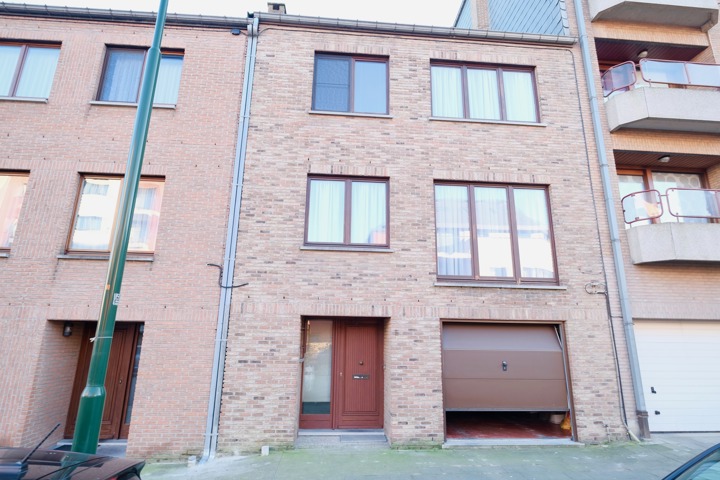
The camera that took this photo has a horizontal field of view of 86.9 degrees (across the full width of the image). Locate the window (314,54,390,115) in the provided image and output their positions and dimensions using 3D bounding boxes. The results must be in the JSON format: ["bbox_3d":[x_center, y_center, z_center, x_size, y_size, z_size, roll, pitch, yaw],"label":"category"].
[{"bbox_3d":[-0.183,-3.236,7.945,1.564,1.350,0.110,2,-14,-4],"label":"window"}]

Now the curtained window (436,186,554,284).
[{"bbox_3d":[2.594,-0.136,7.389,2.349,2.020,0.110,2,-14,-4],"label":"curtained window"}]

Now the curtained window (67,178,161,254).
[{"bbox_3d":[-4.392,-0.452,6.929,1.547,1.496,0.110,2,-14,-4],"label":"curtained window"}]

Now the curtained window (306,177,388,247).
[{"bbox_3d":[-0.227,-0.543,7.273,1.571,1.374,0.110,2,-14,-4],"label":"curtained window"}]

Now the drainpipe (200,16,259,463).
[{"bbox_3d":[-2.286,-0.605,6.938,0.186,8.344,0.100,2,-14,-4],"label":"drainpipe"}]

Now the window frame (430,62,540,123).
[{"bbox_3d":[2.643,-3.139,8.139,2.329,1.329,0.110,2,-14,-4],"label":"window frame"}]

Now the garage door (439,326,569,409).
[{"bbox_3d":[2.596,2.272,6.931,2.320,1.550,0.180,2,-14,-4],"label":"garage door"}]

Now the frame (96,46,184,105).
[{"bbox_3d":[-4.342,-3.267,7.632,1.554,1.234,0.110,2,-14,-4],"label":"frame"}]

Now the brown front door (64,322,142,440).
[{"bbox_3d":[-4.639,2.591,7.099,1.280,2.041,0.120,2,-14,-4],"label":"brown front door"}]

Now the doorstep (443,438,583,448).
[{"bbox_3d":[2.584,3.503,6.505,2.451,0.065,0.350,2,-14,-4],"label":"doorstep"}]

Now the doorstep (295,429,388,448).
[{"bbox_3d":[-0.309,3.443,6.586,1.571,0.100,0.850,2,-14,-4],"label":"doorstep"}]

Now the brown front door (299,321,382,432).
[{"bbox_3d":[-0.325,2.545,7.327,1.567,2.005,0.120,2,-14,-4],"label":"brown front door"}]

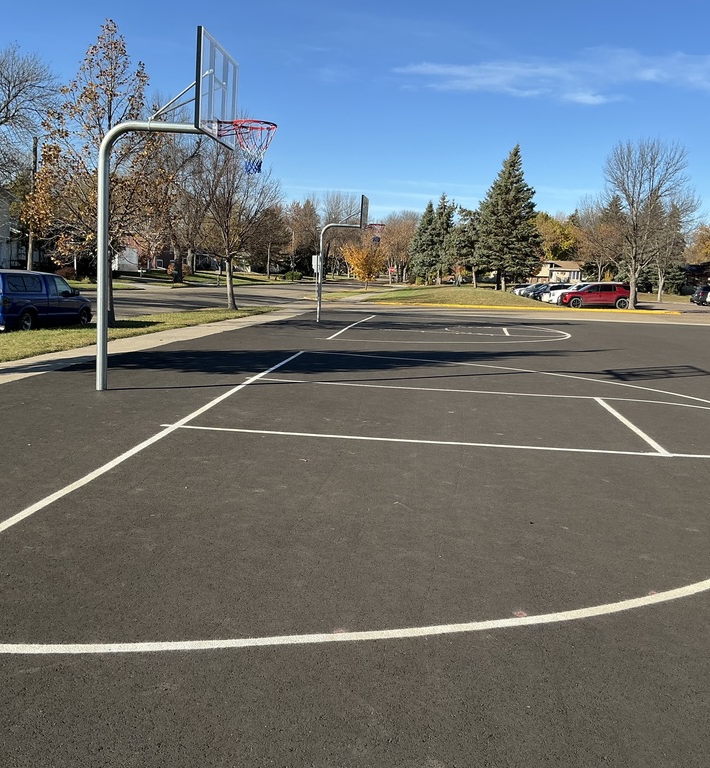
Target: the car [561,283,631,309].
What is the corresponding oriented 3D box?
[{"bbox_3d":[16.750,-6.030,56.700,5.180,1.790,2.000,3,8,4],"label":"car"}]

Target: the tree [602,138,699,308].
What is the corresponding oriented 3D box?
[{"bbox_3d":[19.312,-10.495,54.500,6.200,11.100,6.200,3,7,0],"label":"tree"}]

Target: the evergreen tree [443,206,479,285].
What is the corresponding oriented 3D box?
[{"bbox_3d":[11.409,-13.894,84.000,4.600,8.200,4.600,3,7,0],"label":"evergreen tree"}]

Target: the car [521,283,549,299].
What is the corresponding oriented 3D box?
[{"bbox_3d":[16.292,-7.459,68.500,4.650,1.620,1.860,3,7,0],"label":"car"}]

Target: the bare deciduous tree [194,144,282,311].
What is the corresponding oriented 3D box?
[{"bbox_3d":[-4.402,-5.971,31.300,3.300,6.300,3.300,3,8,6],"label":"bare deciduous tree"}]

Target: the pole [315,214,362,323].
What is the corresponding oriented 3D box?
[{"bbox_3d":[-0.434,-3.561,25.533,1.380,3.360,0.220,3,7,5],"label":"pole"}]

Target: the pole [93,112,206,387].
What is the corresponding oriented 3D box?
[{"bbox_3d":[-2.333,-1.427,9.530,1.320,3.090,0.120,3,8,5],"label":"pole"}]

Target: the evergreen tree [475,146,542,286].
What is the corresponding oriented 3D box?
[{"bbox_3d":[14.826,-16.081,80.000,6.800,14.100,6.800,3,8,6],"label":"evergreen tree"}]

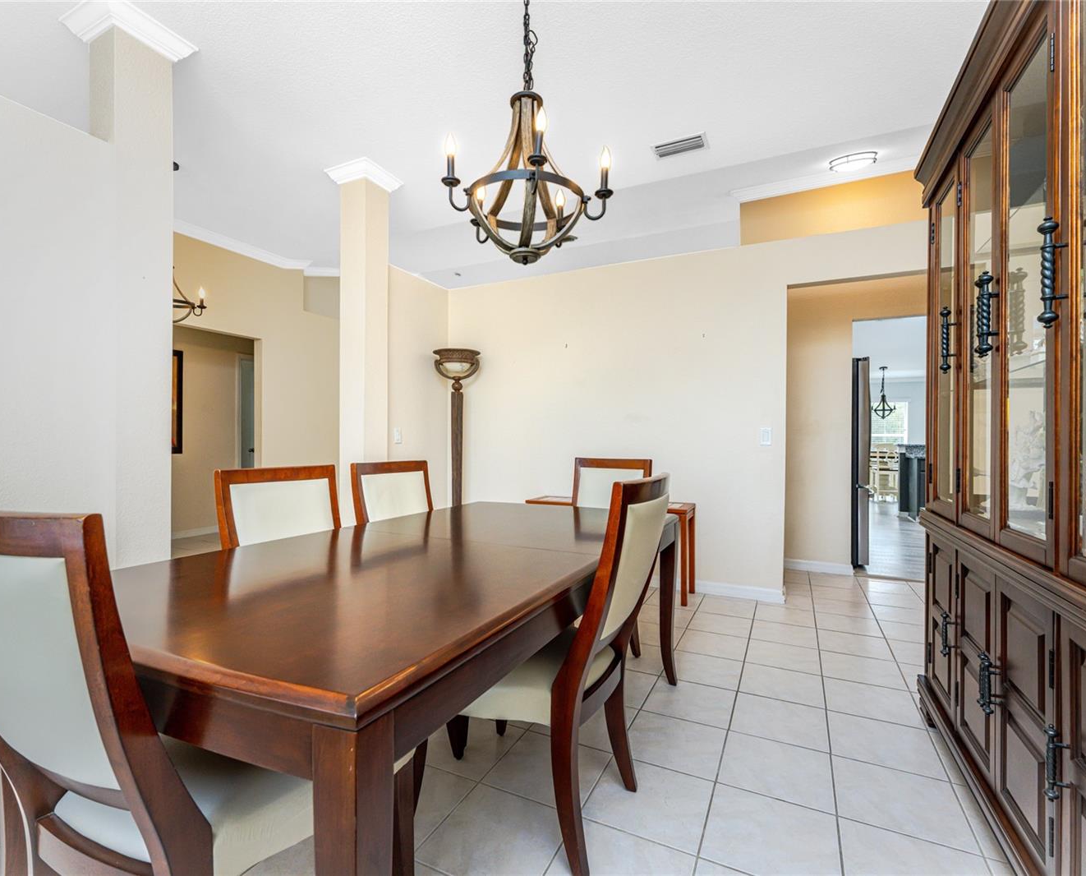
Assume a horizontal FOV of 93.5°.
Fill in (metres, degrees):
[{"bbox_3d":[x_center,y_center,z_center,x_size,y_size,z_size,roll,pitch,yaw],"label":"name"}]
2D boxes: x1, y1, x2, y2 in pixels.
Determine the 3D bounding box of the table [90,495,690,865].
[{"bbox_3d":[-0.317,0.719,1.705,1.113,0.759,1.906,0,0,27],"label":"table"}]

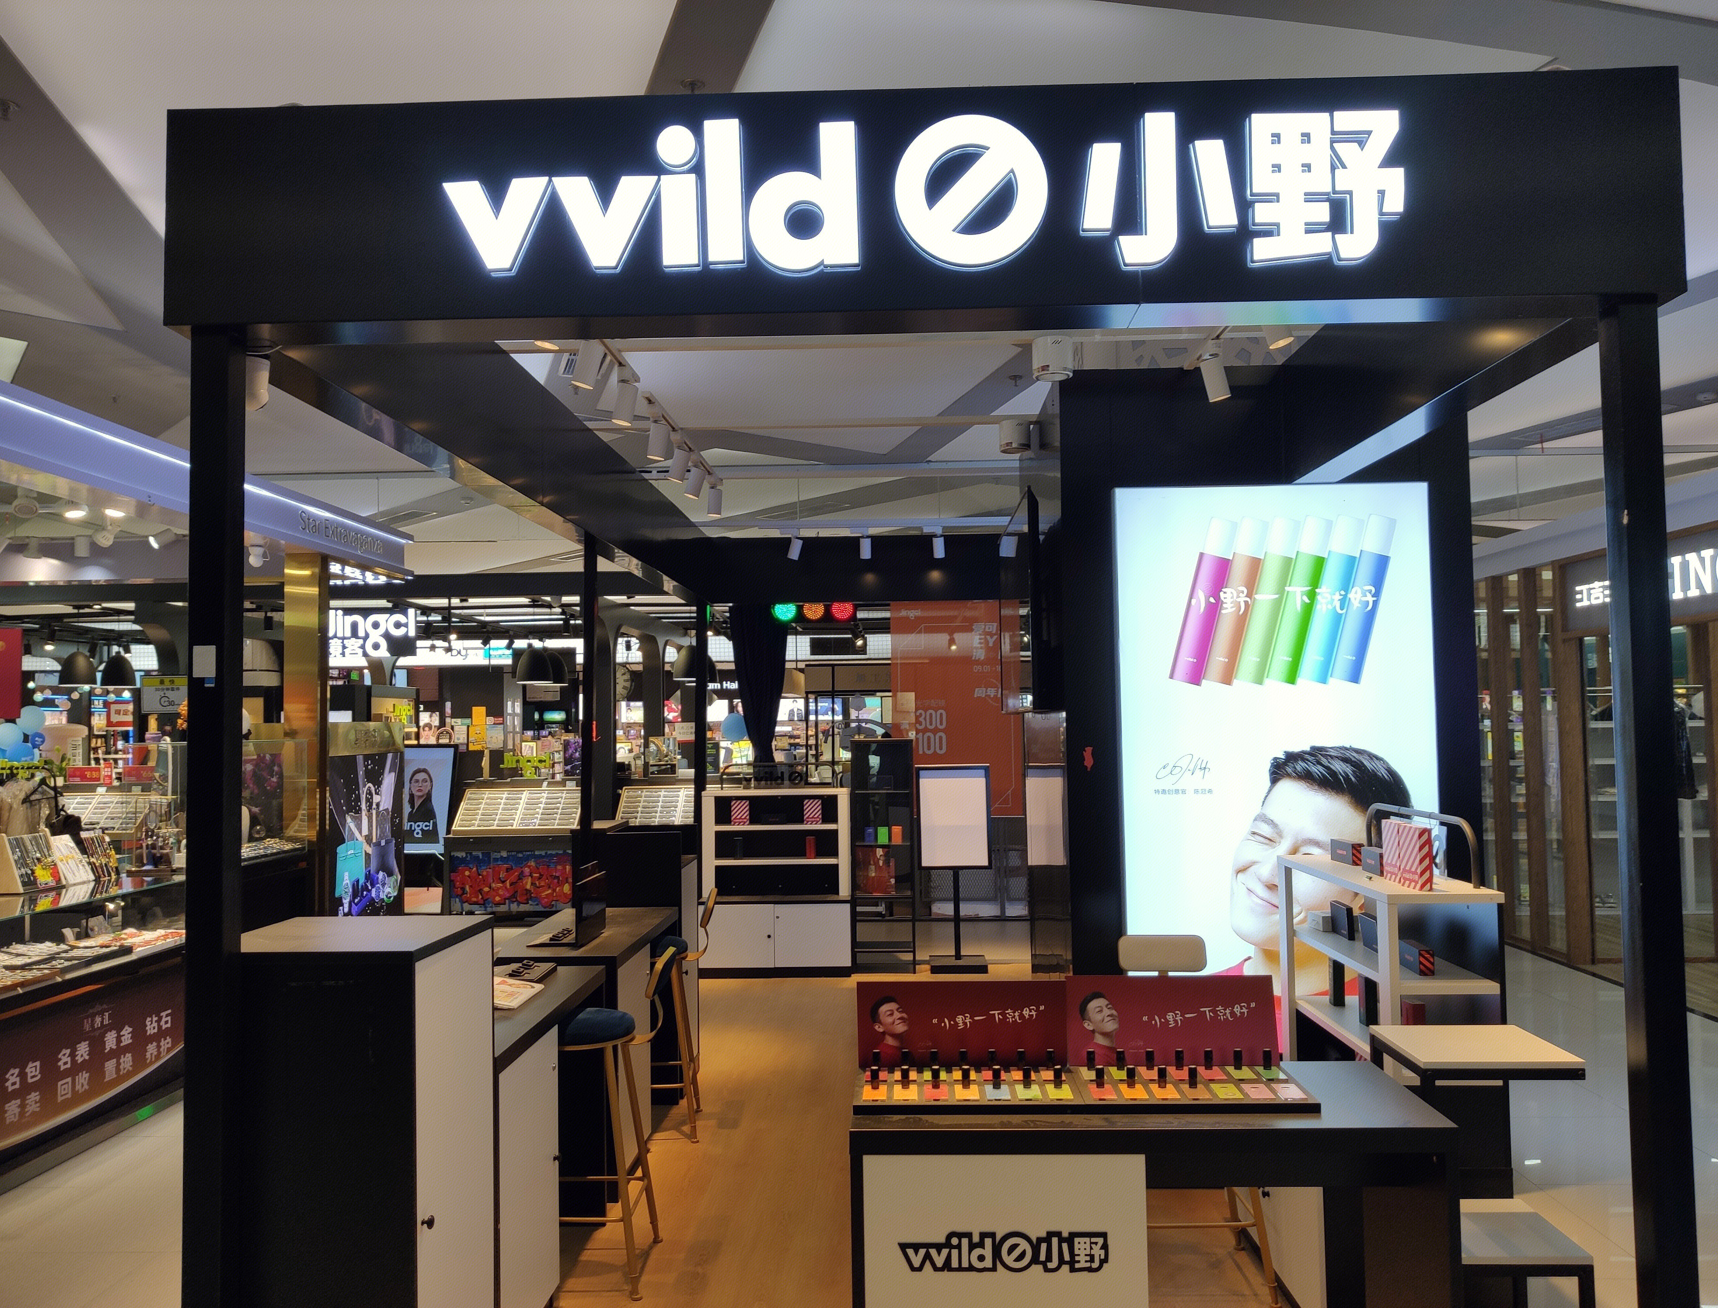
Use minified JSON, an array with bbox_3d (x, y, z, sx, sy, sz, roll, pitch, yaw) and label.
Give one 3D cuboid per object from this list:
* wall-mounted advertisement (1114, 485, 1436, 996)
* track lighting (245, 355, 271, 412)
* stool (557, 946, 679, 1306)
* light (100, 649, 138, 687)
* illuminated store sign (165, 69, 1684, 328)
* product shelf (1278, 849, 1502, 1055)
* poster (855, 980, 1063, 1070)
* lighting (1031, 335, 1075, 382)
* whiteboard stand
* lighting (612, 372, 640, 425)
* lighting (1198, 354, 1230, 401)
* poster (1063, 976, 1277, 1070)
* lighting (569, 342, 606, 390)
[{"bbox_3d":[1.451,0.382,4.548,1.071,1.940,0.080,-1,-3,2],"label":"wall-mounted advertisement"},{"bbox_3d":[-1.239,-0.552,2.674,0.080,0.120,0.080,-1,-3,2],"label":"track lighting"},{"bbox_3d":[-0.795,1.383,3.998,0.529,0.971,0.458,-1,-3,-1],"label":"stool"},{"bbox_3d":[-7.481,0.151,13.233,0.325,0.335,0.325,-1,-3,2],"label":"light"},{"bbox_3d":[0.102,-0.862,2.539,2.879,0.427,0.150,-1,-3,2],"label":"illuminated store sign"},{"bbox_3d":[1.413,0.916,3.530,0.281,0.656,0.845,-1,-3,2],"label":"product shelf"},{"bbox_3d":[0.239,0.850,3.005,0.476,0.195,0.012,-1,-15,2],"label":"poster"},{"bbox_3d":[0.632,-0.964,4.279,0.135,0.125,0.135,-1,-3,2],"label":"lighting"},{"bbox_3d":[0.589,1.317,8.151,0.461,1.253,0.260,-1,-3,2],"label":"whiteboard stand"},{"bbox_3d":[-0.795,-0.869,4.455,0.080,0.180,0.082,-1,-3,2],"label":"lighting"},{"bbox_3d":[1.161,-0.899,4.277,0.074,0.150,0.074,-11,-3,1],"label":"lighting"},{"bbox_3d":[0.687,0.798,2.862,0.449,0.190,0.025,-1,-13,2],"label":"poster"},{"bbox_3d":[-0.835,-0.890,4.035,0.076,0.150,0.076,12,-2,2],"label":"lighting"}]

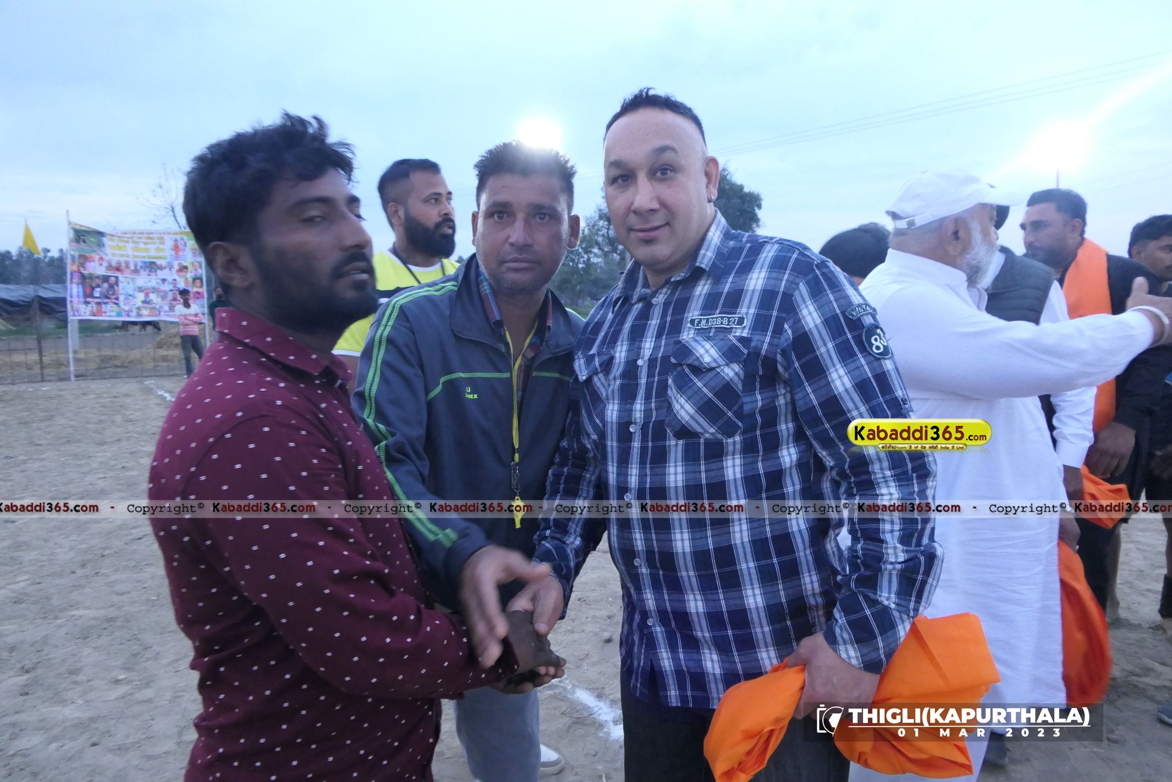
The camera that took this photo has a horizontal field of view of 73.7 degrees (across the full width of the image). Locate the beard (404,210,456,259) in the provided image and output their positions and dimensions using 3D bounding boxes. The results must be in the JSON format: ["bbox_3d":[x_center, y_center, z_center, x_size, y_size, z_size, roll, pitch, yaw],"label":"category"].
[{"bbox_3d":[-0.395,-0.409,2.050,0.125,0.130,0.150,3,7,24],"label":"beard"}]

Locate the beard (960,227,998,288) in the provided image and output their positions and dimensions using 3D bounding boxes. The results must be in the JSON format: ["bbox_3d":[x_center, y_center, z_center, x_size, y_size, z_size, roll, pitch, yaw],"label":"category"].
[{"bbox_3d":[0.794,-0.277,1.600,0.110,0.135,0.140,0,6,4],"label":"beard"}]

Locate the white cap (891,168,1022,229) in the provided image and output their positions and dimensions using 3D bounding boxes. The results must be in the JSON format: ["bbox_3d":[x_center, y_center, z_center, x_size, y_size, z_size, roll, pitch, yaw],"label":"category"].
[{"bbox_3d":[0.753,-0.391,1.600,0.272,0.125,0.180,-7,6,5],"label":"white cap"}]

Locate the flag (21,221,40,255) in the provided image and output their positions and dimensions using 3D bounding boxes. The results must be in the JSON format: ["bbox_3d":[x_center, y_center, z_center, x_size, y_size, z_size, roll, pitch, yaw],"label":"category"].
[{"bbox_3d":[-10.298,-2.839,14.500,0.360,0.650,0.140,-3,7,-30],"label":"flag"}]

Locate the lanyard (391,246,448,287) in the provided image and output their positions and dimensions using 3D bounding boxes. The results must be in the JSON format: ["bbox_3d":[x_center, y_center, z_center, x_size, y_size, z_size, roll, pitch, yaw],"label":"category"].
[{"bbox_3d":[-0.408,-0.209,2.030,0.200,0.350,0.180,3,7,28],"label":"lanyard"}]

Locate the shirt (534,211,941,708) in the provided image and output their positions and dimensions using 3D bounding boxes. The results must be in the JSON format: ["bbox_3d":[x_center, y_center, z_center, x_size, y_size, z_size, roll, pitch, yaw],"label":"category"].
[{"bbox_3d":[0.210,0.090,1.250,0.590,0.750,0.410,5,8,38],"label":"shirt"}]

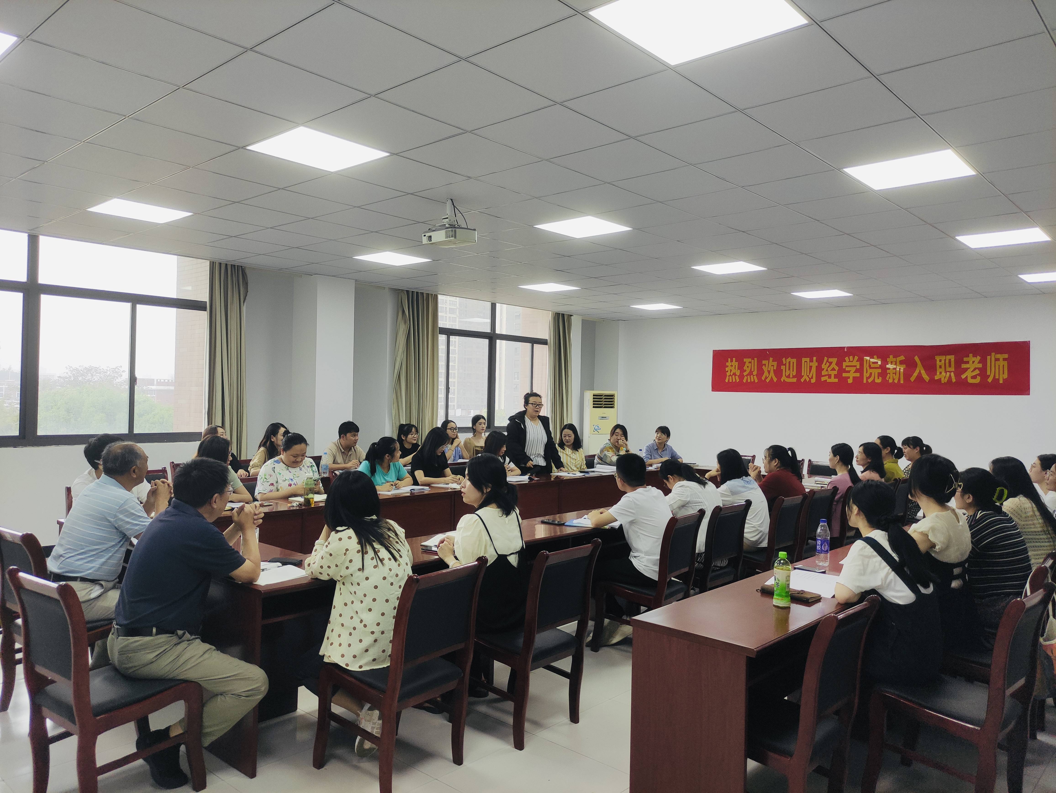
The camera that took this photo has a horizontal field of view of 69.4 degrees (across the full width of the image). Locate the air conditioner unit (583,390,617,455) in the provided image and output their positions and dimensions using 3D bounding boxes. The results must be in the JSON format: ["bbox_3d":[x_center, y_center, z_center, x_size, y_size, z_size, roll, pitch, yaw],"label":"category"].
[{"bbox_3d":[1.141,0.745,12.149,0.470,1.700,0.290,1,0,-24],"label":"air conditioner unit"}]

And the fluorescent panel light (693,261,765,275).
[{"bbox_3d":[2.046,-1.308,7.738,0.590,0.040,0.590,1,0,42],"label":"fluorescent panel light"}]

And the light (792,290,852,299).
[{"bbox_3d":[3.701,-1.300,9.620,0.585,0.040,0.585,1,0,42],"label":"light"}]

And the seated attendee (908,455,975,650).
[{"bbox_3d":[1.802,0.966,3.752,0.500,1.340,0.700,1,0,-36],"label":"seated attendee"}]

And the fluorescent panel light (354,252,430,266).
[{"bbox_3d":[-1.363,-1.399,7.732,0.600,0.040,0.600,1,0,42],"label":"fluorescent panel light"}]

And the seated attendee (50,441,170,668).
[{"bbox_3d":[-2.142,0.890,3.915,0.520,1.310,0.740,1,0,42],"label":"seated attendee"}]

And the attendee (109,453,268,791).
[{"bbox_3d":[-1.398,0.897,3.089,0.720,1.290,0.560,1,0,-43],"label":"attendee"}]

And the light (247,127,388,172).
[{"bbox_3d":[-1.180,-1.400,4.310,0.585,0.040,0.585,1,0,42],"label":"light"}]

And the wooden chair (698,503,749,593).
[{"bbox_3d":[1.094,1.146,4.971,0.570,0.940,0.455,1,0,42],"label":"wooden chair"}]

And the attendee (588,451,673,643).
[{"bbox_3d":[0.591,0.967,4.757,0.680,1.220,0.510,1,0,42],"label":"attendee"}]

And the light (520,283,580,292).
[{"bbox_3d":[0.271,-1.361,9.470,0.585,0.040,0.585,1,0,42],"label":"light"}]

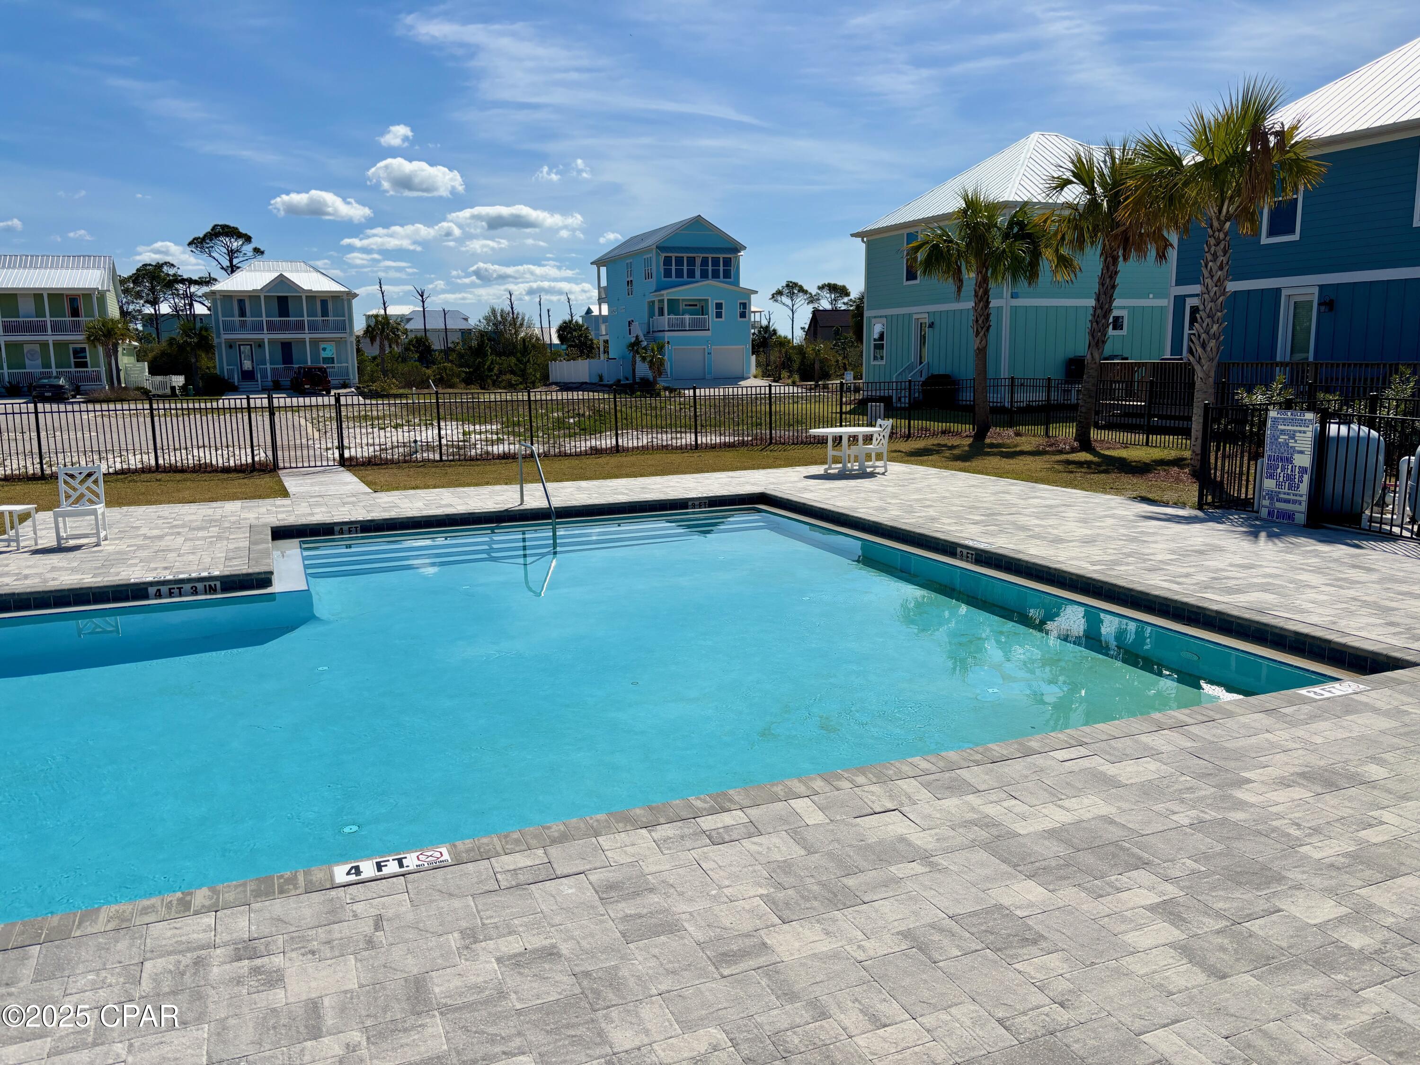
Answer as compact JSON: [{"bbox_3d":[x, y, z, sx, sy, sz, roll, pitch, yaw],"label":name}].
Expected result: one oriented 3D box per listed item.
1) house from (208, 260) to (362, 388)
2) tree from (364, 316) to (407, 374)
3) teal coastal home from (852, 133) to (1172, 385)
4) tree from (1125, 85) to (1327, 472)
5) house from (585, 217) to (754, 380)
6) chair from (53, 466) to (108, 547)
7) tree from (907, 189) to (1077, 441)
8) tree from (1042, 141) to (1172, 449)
[{"bbox_3d":[-30.796,-15.145,77.311,10.152,9.078,11.173,-5,10,-21],"label":"house"},{"bbox_3d":[-23.747,-13.421,77.788,3.236,4.857,3.236,-5,10,-22],"label":"tree"},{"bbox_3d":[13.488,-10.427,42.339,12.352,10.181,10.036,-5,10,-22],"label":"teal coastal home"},{"bbox_3d":[8.370,-4.102,17.296,3.238,6.255,3.238,-5,10,-22],"label":"tree"},{"bbox_3d":[-3.506,-19.780,91.713,8.505,12.758,19.425,-5,10,-21],"label":"house"},{"bbox_3d":[-7.396,-0.308,12.516,0.460,0.900,0.520,-5,10,-20],"label":"chair"},{"bbox_3d":[6.449,-4.937,24.415,3.886,5.633,3.886,-5,10,-22],"label":"tree"},{"bbox_3d":[8.177,-4.797,21.783,2.787,6.159,2.787,-5,10,-22],"label":"tree"}]

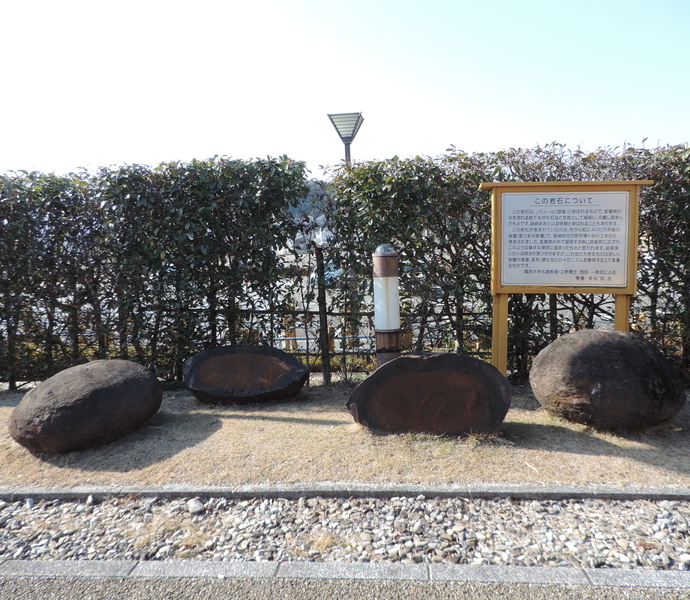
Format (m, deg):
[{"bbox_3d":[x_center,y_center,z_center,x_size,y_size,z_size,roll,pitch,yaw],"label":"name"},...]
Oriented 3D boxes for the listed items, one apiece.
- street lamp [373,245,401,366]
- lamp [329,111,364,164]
[{"bbox_3d":[0.376,0.159,4.902,0.220,1.280,0.220,-1,6,6],"label":"street lamp"},{"bbox_3d":[0.070,-0.992,8.845,0.520,3.680,0.520,-1,6,7],"label":"lamp"}]

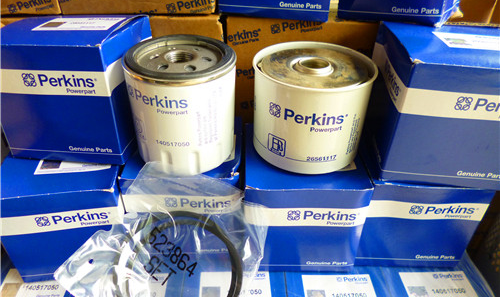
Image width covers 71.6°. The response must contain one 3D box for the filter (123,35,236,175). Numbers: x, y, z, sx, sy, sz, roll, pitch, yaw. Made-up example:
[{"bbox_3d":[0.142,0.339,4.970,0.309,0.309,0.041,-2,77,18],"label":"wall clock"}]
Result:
[{"bbox_3d":[-0.048,-0.034,0.266,0.079,0.077,0.079,-1,37,0],"label":"filter"}]

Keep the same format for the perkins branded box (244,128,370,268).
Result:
[{"bbox_3d":[0.044,0.041,0.306,0.088,0.096,0.086,0,37,2],"label":"perkins branded box"}]

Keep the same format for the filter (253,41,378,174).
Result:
[{"bbox_3d":[0.047,-0.034,0.270,0.088,0.068,0.088,-1,37,0],"label":"filter"}]

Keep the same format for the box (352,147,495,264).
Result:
[{"bbox_3d":[0.135,0.038,0.307,0.088,0.096,0.086,0,37,2],"label":"box"}]

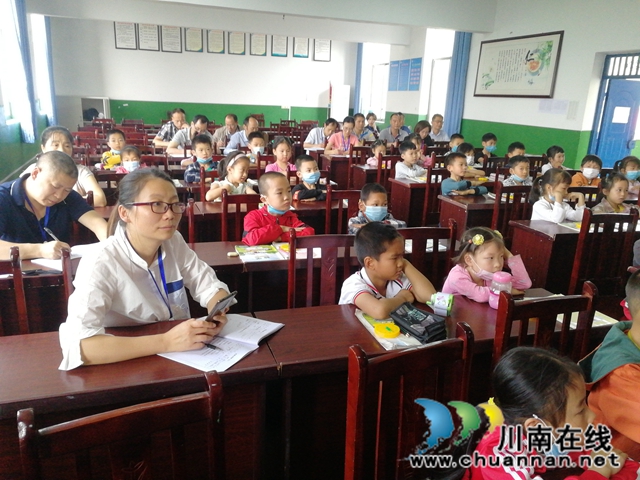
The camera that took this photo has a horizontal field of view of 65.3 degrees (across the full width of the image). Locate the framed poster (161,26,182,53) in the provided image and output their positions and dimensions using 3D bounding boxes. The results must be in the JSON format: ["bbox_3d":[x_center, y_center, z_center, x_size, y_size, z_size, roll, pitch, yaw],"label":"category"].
[{"bbox_3d":[-3.660,-4.967,12.321,0.480,0.642,0.025,-3,17,-19],"label":"framed poster"}]

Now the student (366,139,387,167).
[{"bbox_3d":[0.669,-0.750,6.256,0.360,1.001,0.480,-3,17,-19],"label":"student"}]

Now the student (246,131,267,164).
[{"bbox_3d":[-0.742,-0.676,5.703,0.420,1.125,0.500,-3,17,-18],"label":"student"}]

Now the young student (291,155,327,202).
[{"bbox_3d":[-0.092,-0.153,3.984,0.380,1.039,0.500,-3,17,-19],"label":"young student"}]

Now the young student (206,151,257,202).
[{"bbox_3d":[-0.649,-0.097,3.674,0.400,1.102,0.600,-3,16,-17],"label":"young student"}]

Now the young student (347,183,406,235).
[{"bbox_3d":[0.313,0.156,3.117,0.430,1.050,0.500,-4,17,-21],"label":"young student"}]

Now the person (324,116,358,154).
[{"bbox_3d":[0.280,-1.129,7.196,0.540,1.265,0.650,-3,17,-18],"label":"person"}]

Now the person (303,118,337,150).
[{"bbox_3d":[0.028,-1.341,7.991,0.550,1.210,0.650,-7,19,-30],"label":"person"}]

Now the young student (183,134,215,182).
[{"bbox_3d":[-1.091,-0.371,4.526,0.400,1.137,0.600,-3,16,-17],"label":"young student"}]

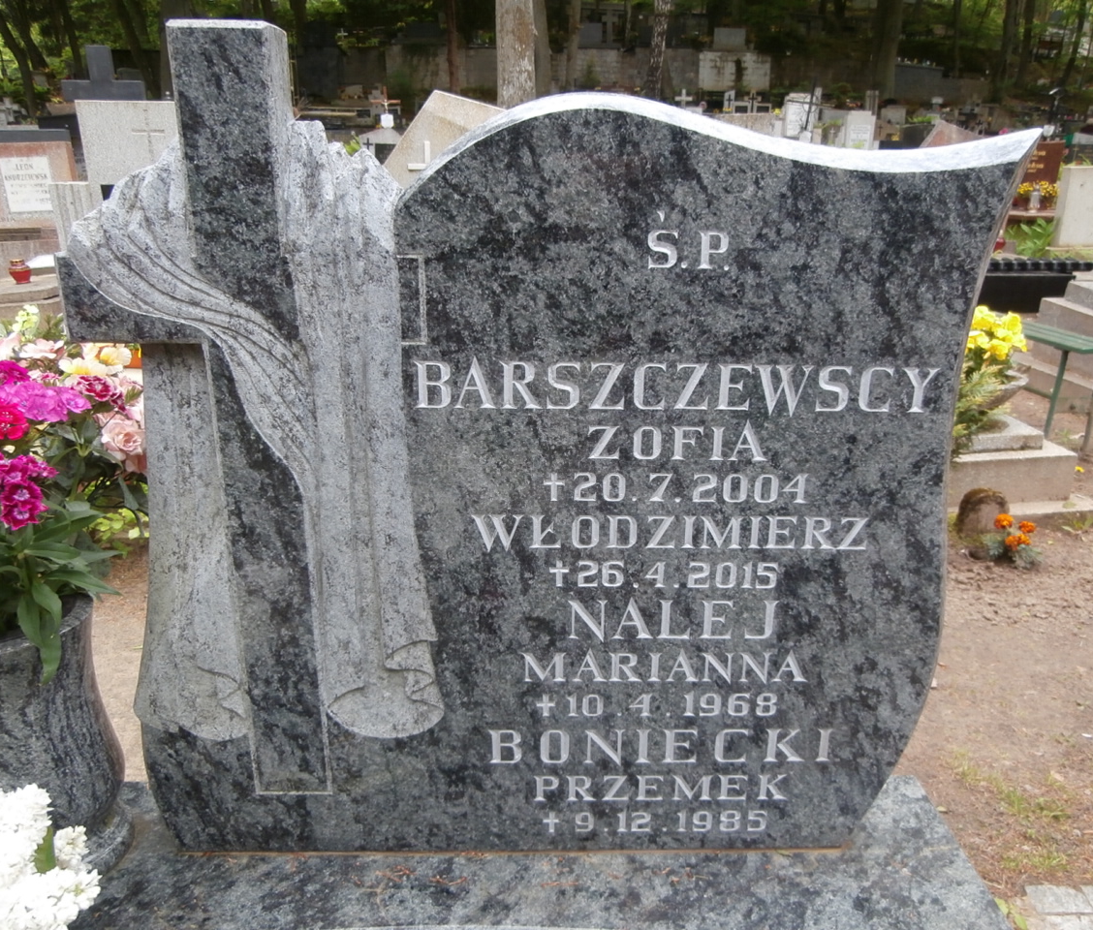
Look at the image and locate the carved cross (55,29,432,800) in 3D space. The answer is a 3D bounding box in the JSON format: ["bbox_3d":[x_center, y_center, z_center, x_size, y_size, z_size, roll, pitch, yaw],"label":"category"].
[{"bbox_3d":[-0.289,-0.021,0.909,0.356,0.796,0.085,-1,15,-2],"label":"carved cross"}]

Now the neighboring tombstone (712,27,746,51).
[{"bbox_3d":[4.270,-9.904,20.000,0.750,0.490,0.180,0,16,0],"label":"neighboring tombstone"}]

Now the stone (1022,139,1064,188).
[{"bbox_3d":[5.012,-2.999,8.800,0.620,0.640,0.120,0,16,0],"label":"stone"}]

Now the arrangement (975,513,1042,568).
[{"bbox_3d":[1.393,0.233,2.600,0.180,0.155,0.150,0,16,0],"label":"arrangement"}]

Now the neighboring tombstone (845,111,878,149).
[{"bbox_3d":[4.621,-4.834,12.600,0.500,0.680,0.180,0,16,0],"label":"neighboring tombstone"}]

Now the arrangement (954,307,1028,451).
[{"bbox_3d":[1.606,-0.326,3.200,0.350,0.500,0.330,0,16,0],"label":"arrangement"}]

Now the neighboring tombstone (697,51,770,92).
[{"bbox_3d":[3.945,-8.224,18.000,1.480,0.760,0.250,0,16,0],"label":"neighboring tombstone"}]

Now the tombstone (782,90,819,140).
[{"bbox_3d":[3.786,-5.199,12.800,0.550,0.720,0.170,0,16,0],"label":"tombstone"}]

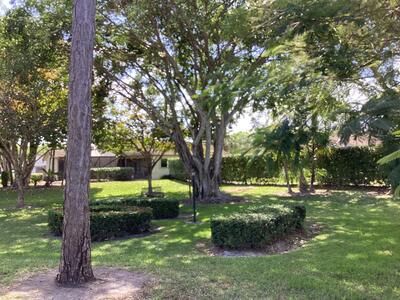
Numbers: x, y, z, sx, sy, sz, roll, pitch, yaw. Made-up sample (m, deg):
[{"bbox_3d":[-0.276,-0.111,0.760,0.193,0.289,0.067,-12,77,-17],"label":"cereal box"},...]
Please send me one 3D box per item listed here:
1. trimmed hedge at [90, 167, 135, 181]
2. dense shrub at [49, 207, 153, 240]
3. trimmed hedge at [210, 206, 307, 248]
[{"bbox_3d":[-8.500,2.143,33.446,4.500,1.250,1.300,0,-2,-3],"label":"trimmed hedge"},{"bbox_3d":[-2.240,1.611,7.899,2.350,0.530,1.350,0,-2,-7],"label":"dense shrub"},{"bbox_3d":[1.400,1.618,7.948,1.350,0.520,2.850,-1,-2,37],"label":"trimmed hedge"}]

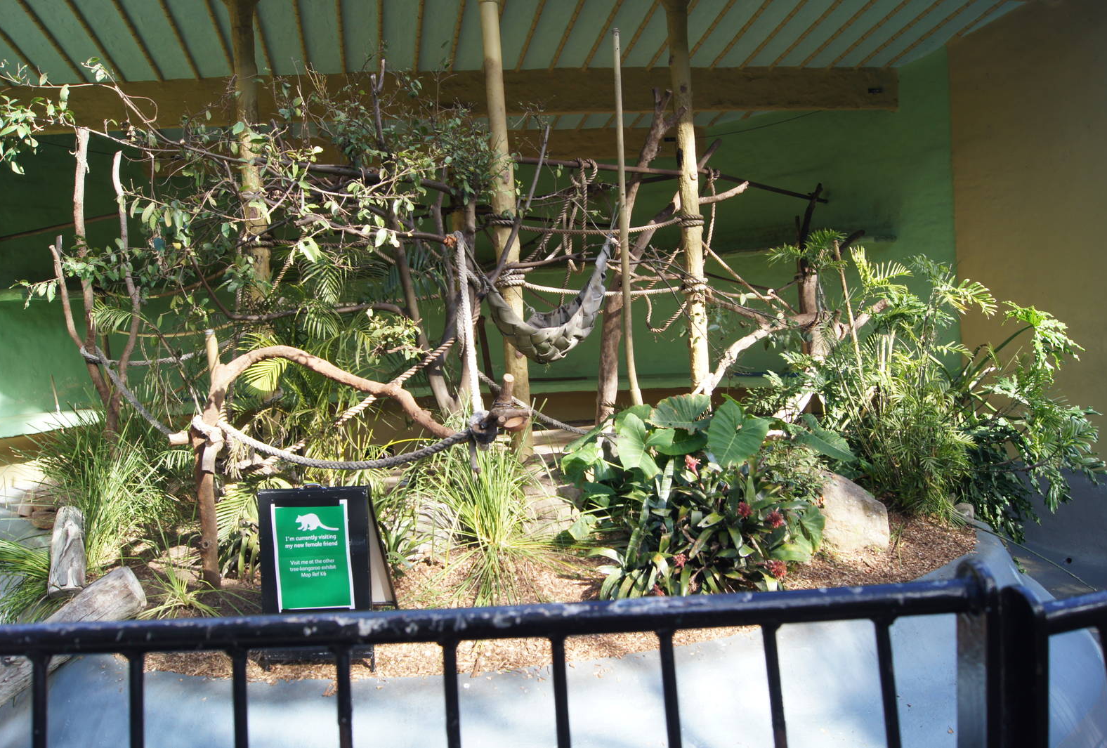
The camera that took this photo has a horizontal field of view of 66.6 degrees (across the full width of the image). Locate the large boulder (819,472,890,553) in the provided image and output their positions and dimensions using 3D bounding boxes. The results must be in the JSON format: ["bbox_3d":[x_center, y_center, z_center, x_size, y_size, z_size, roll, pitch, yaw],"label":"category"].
[{"bbox_3d":[2.187,1.018,6.200,0.500,0.550,0.420,-3,-2,-10],"label":"large boulder"}]

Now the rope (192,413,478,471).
[{"bbox_3d":[-1.367,0.428,5.300,1.780,0.360,0.200,-3,-2,0],"label":"rope"}]

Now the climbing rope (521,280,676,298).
[{"bbox_3d":[0.413,-0.766,7.700,1.420,0.190,0.130,-3,-2,0],"label":"climbing rope"}]

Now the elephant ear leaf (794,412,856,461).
[{"bbox_3d":[1.968,0.461,6.100,0.430,0.310,0.320,-3,-2,-15],"label":"elephant ear leaf"}]

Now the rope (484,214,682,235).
[{"bbox_3d":[0.301,-1.352,7.700,1.840,0.240,0.220,-3,-2,0],"label":"rope"}]

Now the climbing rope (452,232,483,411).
[{"bbox_3d":[-0.559,-0.341,5.500,0.130,1.160,0.140,-3,-2,0],"label":"climbing rope"}]

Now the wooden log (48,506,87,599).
[{"bbox_3d":[-3.410,1.251,5.900,0.250,0.680,0.250,-25,-40,-1],"label":"wooden log"}]

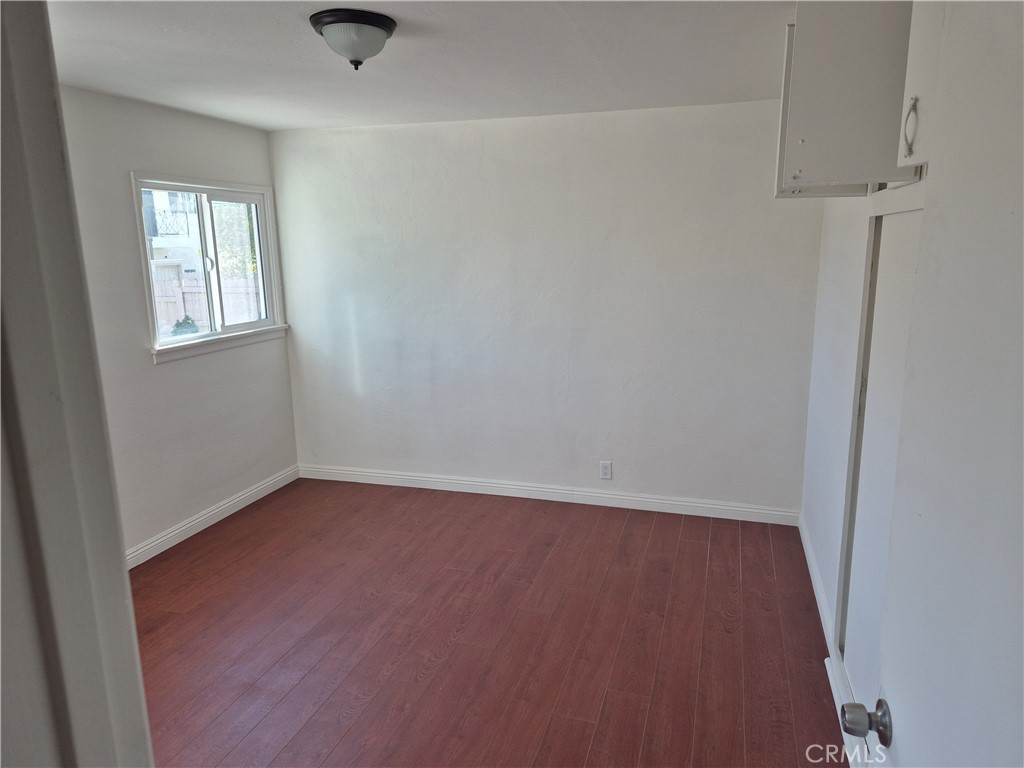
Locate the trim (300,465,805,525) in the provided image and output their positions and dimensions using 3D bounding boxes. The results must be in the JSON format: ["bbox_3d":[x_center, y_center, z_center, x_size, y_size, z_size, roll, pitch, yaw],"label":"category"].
[{"bbox_3d":[0.068,0.727,4.563,3.440,0.096,0.024,3,12,17],"label":"trim"}]

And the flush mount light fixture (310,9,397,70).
[{"bbox_3d":[-0.545,-1.173,2.368,0.295,0.153,0.295,-1,12,0],"label":"flush mount light fixture"}]

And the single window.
[{"bbox_3d":[-1.808,-0.753,4.179,0.090,0.955,1.160,3,12,17],"label":"single window"}]

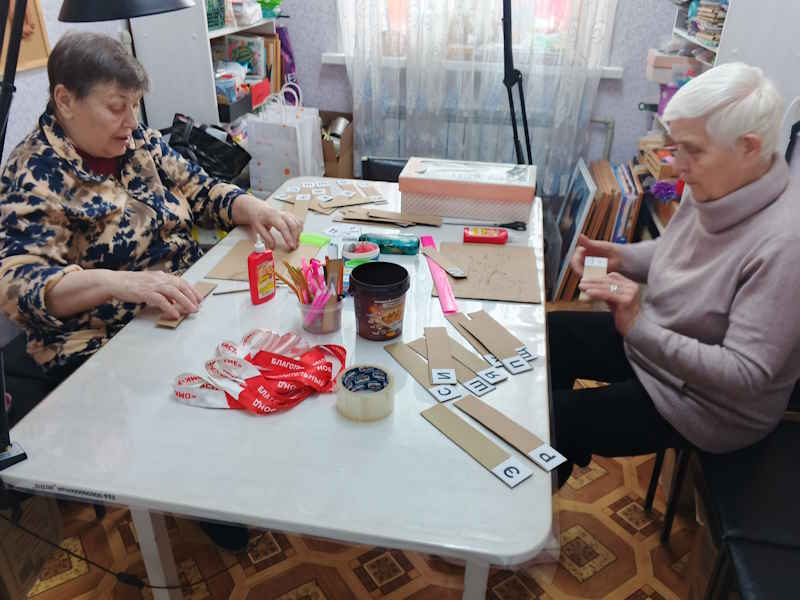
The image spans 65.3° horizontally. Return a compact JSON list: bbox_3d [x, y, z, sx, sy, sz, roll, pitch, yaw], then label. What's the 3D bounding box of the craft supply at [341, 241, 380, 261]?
[{"bbox_3d":[-0.082,-0.062,1.350,0.079,0.101,0.079,6,29,9],"label":"craft supply"}]

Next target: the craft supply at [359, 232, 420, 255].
[{"bbox_3d":[-0.021,-0.148,1.569,0.152,0.048,0.055,4,28,6],"label":"craft supply"}]

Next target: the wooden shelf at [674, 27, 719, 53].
[{"bbox_3d":[1.225,-0.935,2.271,0.300,0.022,0.760,6,29,9],"label":"wooden shelf"}]

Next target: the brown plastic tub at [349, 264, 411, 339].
[{"bbox_3d":[-0.037,0.005,1.204,0.109,0.121,0.109,1,28,0],"label":"brown plastic tub"}]

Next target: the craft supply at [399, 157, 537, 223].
[{"bbox_3d":[0.202,-0.323,1.832,0.376,0.112,0.198,6,29,10],"label":"craft supply"}]

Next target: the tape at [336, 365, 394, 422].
[{"bbox_3d":[-0.056,0.149,1.013,0.091,0.048,0.091,1,28,0],"label":"tape"}]

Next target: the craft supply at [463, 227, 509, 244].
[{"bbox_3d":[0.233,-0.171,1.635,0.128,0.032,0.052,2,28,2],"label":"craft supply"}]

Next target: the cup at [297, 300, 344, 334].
[{"bbox_3d":[-0.156,0.029,1.236,0.085,0.047,0.085,1,28,0],"label":"cup"}]

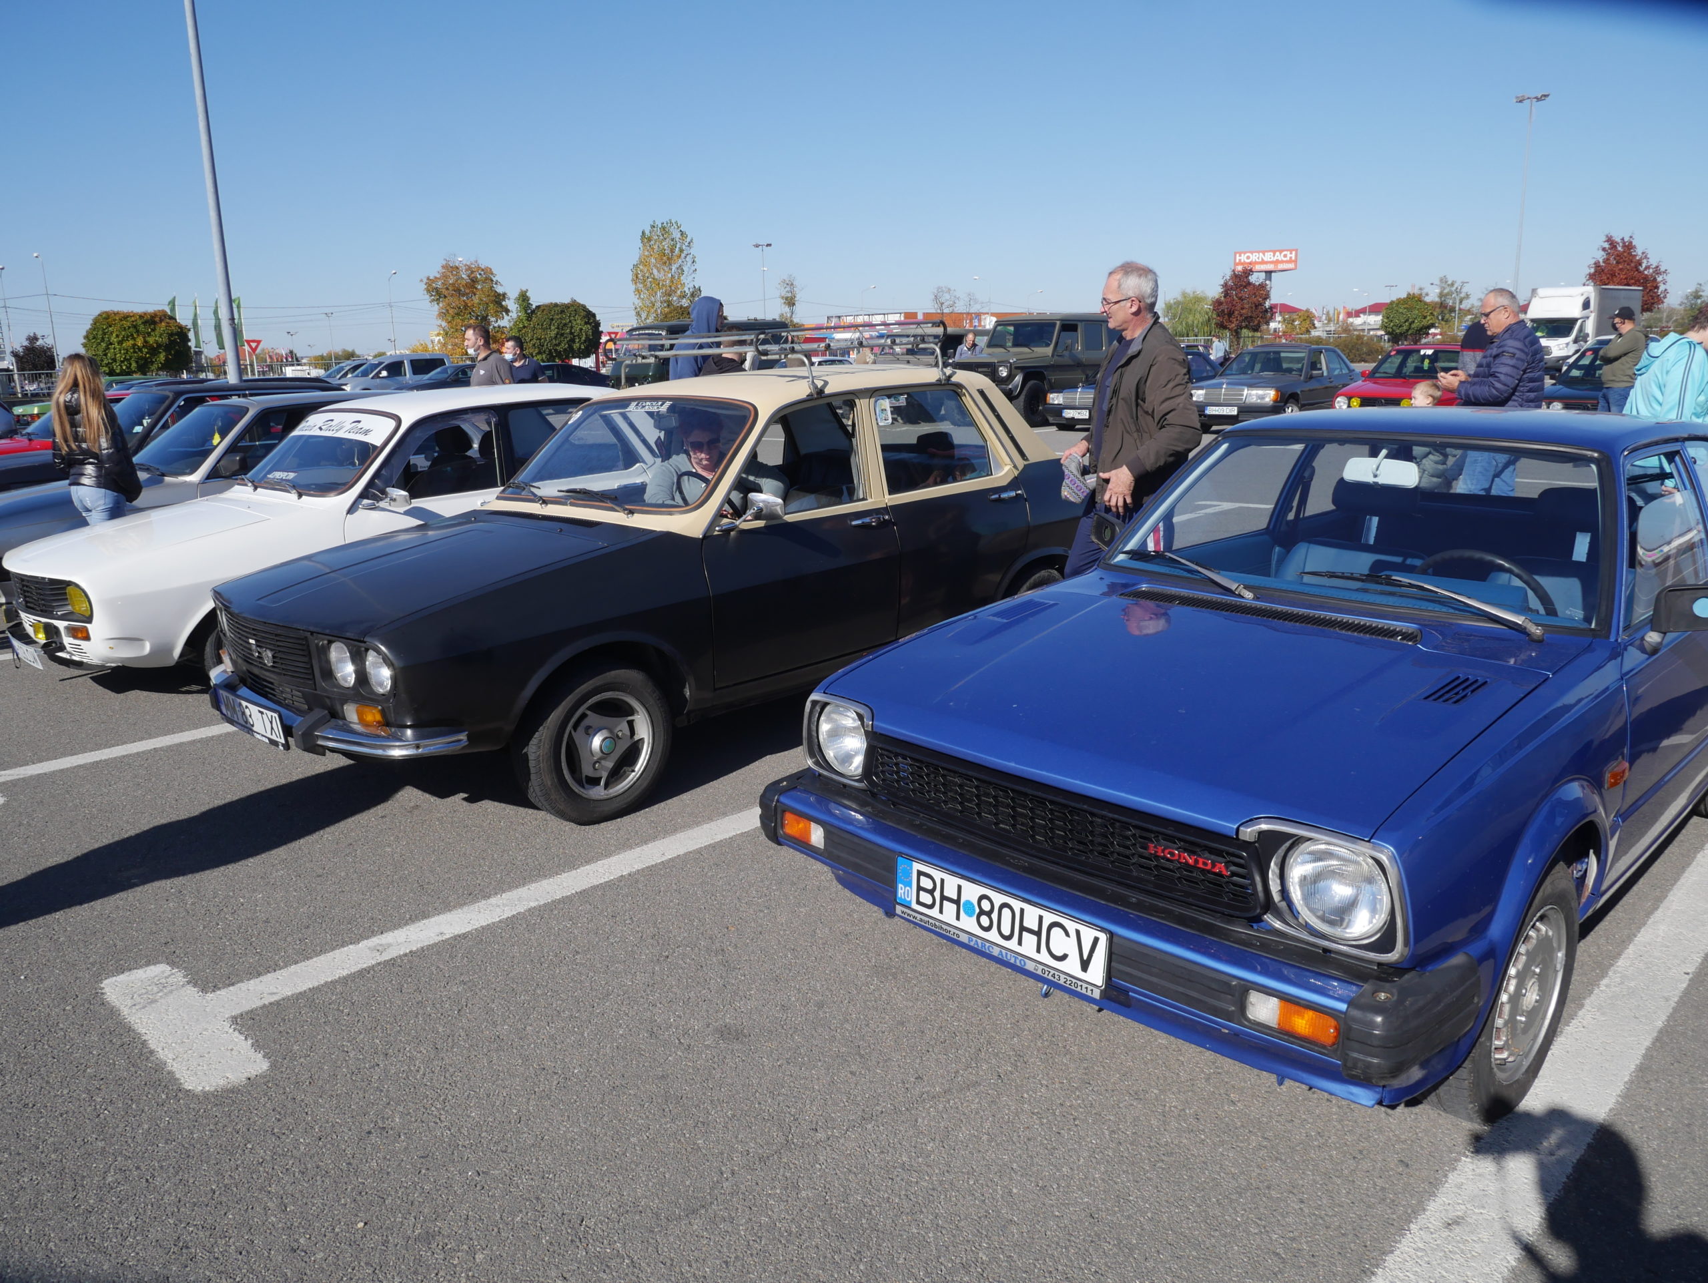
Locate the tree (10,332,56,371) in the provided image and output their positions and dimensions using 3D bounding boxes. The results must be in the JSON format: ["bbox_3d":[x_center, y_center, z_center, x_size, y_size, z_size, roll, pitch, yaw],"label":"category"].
[{"bbox_3d":[-60.328,-20.831,87.279,2.768,3.623,2.768,-10,17,-33],"label":"tree"}]

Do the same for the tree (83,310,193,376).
[{"bbox_3d":[-29.218,-11.692,48.479,3.857,3.451,3.857,-9,16,-29],"label":"tree"}]

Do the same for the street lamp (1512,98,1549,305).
[{"bbox_3d":[26.364,-15.629,47.245,1.450,11.500,0.500,11,17,43],"label":"street lamp"}]

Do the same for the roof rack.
[{"bbox_3d":[-0.317,-1.191,5.005,1.080,0.270,1.120,-14,19,-42],"label":"roof rack"}]

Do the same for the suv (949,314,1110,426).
[{"bbox_3d":[3.698,-5.298,23.210,1.720,2.000,4.500,10,18,41],"label":"suv"}]

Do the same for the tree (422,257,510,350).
[{"bbox_3d":[-18.904,-15.153,58.812,4.400,7.500,4.400,-1,12,0],"label":"tree"}]

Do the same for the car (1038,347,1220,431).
[{"bbox_3d":[5.312,-4.643,21.799,1.690,1.390,4.430,11,18,42],"label":"car"}]

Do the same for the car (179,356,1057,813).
[{"bbox_3d":[-0.399,-0.434,5.135,1.640,1.440,4.340,12,19,43],"label":"car"}]

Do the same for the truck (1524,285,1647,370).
[{"bbox_3d":[25.825,-11.040,42.562,6.100,3.200,2.150,-11,16,-39],"label":"truck"}]

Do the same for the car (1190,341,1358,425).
[{"bbox_3d":[7.309,-4.289,20.215,1.690,1.390,4.430,11,18,42],"label":"car"}]

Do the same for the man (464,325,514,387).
[{"bbox_3d":[-2.972,-1.695,9.795,0.380,1.800,0.520,-7,14,-26],"label":"man"}]

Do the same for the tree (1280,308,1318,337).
[{"bbox_3d":[35.270,-23.539,94.649,3.100,6.000,3.100,-1,12,0],"label":"tree"}]

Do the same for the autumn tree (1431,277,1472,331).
[{"bbox_3d":[42.826,-23.278,85.711,3.600,6.076,3.600,-1,14,0],"label":"autumn tree"}]

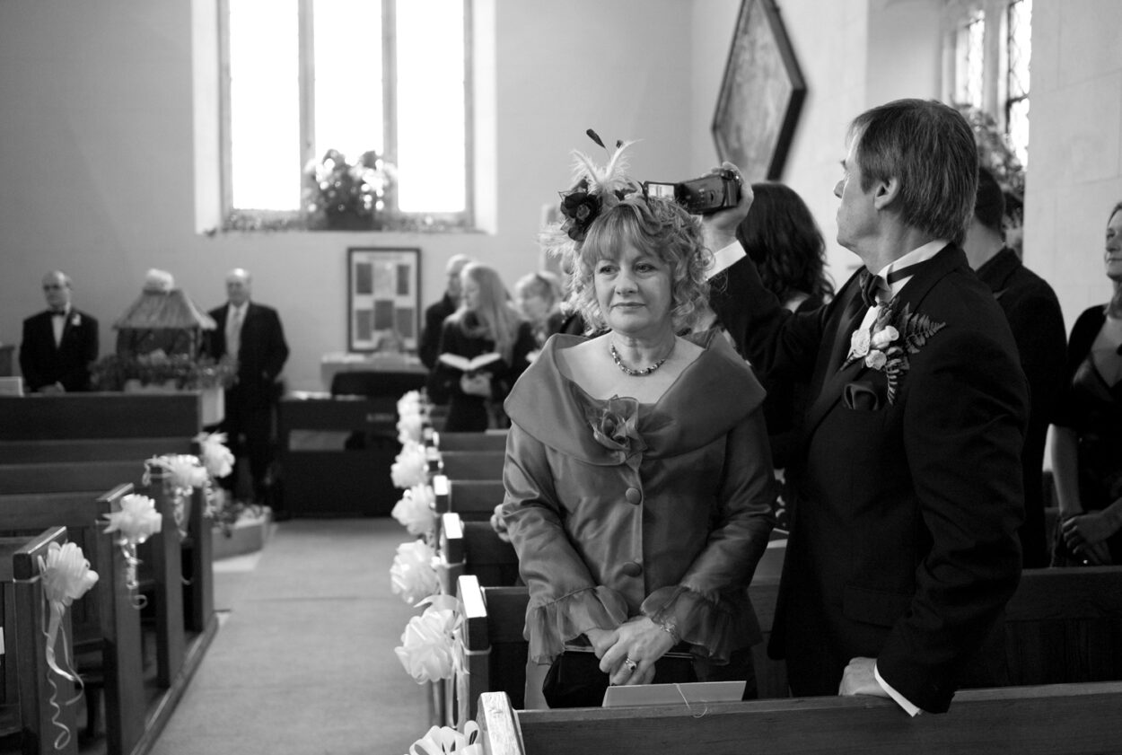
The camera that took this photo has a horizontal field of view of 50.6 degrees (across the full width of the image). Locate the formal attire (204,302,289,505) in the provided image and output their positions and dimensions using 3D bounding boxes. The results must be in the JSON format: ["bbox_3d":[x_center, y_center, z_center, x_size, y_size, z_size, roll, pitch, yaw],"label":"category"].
[{"bbox_3d":[-2.291,0.179,8.636,0.580,1.452,0.320,0,4,2],"label":"formal attire"}]

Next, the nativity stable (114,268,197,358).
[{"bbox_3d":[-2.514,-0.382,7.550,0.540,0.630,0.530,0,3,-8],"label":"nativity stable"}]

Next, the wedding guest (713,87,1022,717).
[{"bbox_3d":[0.512,0.430,2.107,0.440,1.791,0.530,-2,5,-21],"label":"wedding guest"}]

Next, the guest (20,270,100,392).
[{"bbox_3d":[-3.640,0.078,8.629,0.540,1.702,0.340,-1,4,-11],"label":"guest"}]

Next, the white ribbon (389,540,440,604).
[{"bbox_3d":[-0.421,0.563,3.430,0.150,0.190,0.170,-1,4,-8],"label":"white ribbon"}]

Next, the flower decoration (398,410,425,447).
[{"bbox_3d":[-0.783,0.279,6.150,0.135,0.170,0.170,0,3,-8],"label":"flower decoration"}]

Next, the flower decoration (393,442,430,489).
[{"bbox_3d":[-0.613,0.358,4.839,0.150,0.200,0.170,-1,4,-8],"label":"flower decoration"}]

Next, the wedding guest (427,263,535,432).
[{"bbox_3d":[-0.405,0.261,5.957,0.520,1.669,0.420,0,3,3],"label":"wedding guest"}]

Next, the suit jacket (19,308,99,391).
[{"bbox_3d":[-3.642,-0.150,8.612,0.540,0.760,0.320,-1,4,-11],"label":"suit jacket"}]

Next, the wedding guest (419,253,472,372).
[{"bbox_3d":[-0.591,0.159,6.984,0.520,1.770,0.360,0,3,-3],"label":"wedding guest"}]

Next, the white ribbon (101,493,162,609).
[{"bbox_3d":[-1.445,0.584,4.003,0.200,0.380,0.170,-1,4,-8],"label":"white ribbon"}]

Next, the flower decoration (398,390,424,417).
[{"bbox_3d":[-0.945,0.168,7.400,0.140,0.165,0.170,0,3,-8],"label":"flower decoration"}]

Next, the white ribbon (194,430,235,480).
[{"bbox_3d":[-1.562,0.352,5.360,0.145,0.205,0.180,0,3,-8],"label":"white ribbon"}]

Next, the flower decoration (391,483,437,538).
[{"bbox_3d":[-0.506,0.458,4.095,0.150,0.185,0.170,-1,4,-8],"label":"flower decoration"}]

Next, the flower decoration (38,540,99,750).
[{"bbox_3d":[-1.267,0.687,3.050,0.120,0.520,0.165,0,3,-8],"label":"flower decoration"}]

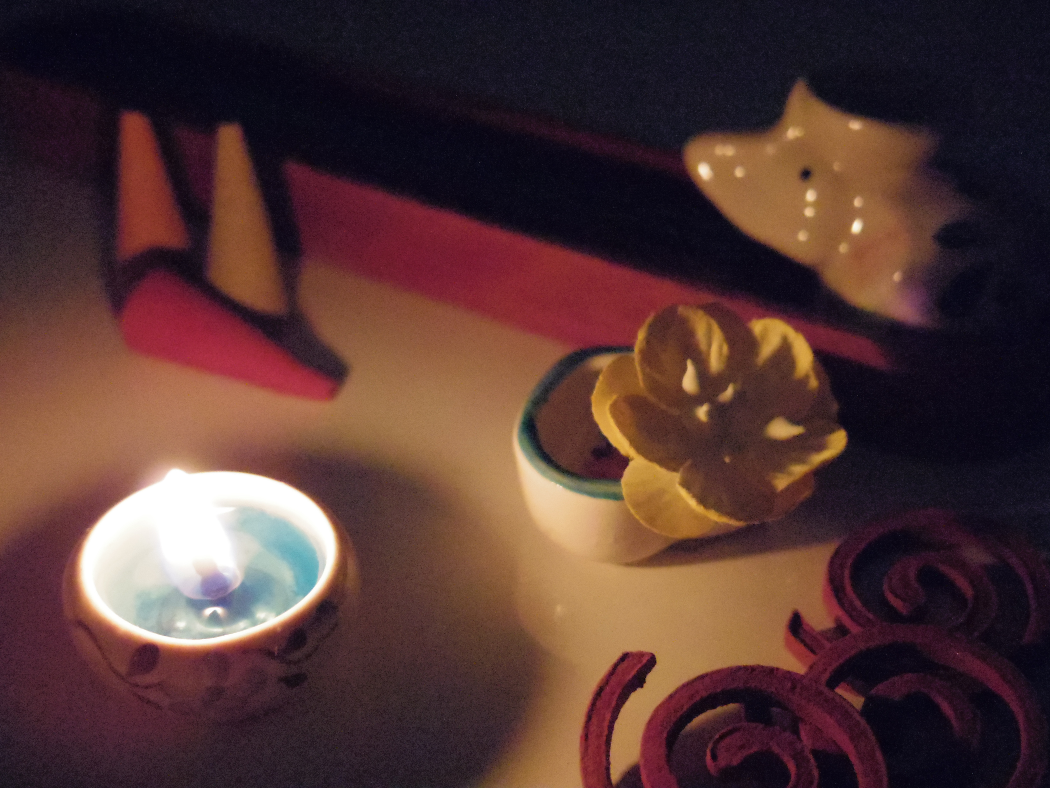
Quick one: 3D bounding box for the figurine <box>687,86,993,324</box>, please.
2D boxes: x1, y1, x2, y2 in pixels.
[{"bbox_3d":[0.044,-0.026,0.198,0.042,0.033,0.024,-9,36,-12],"label":"figurine"}]

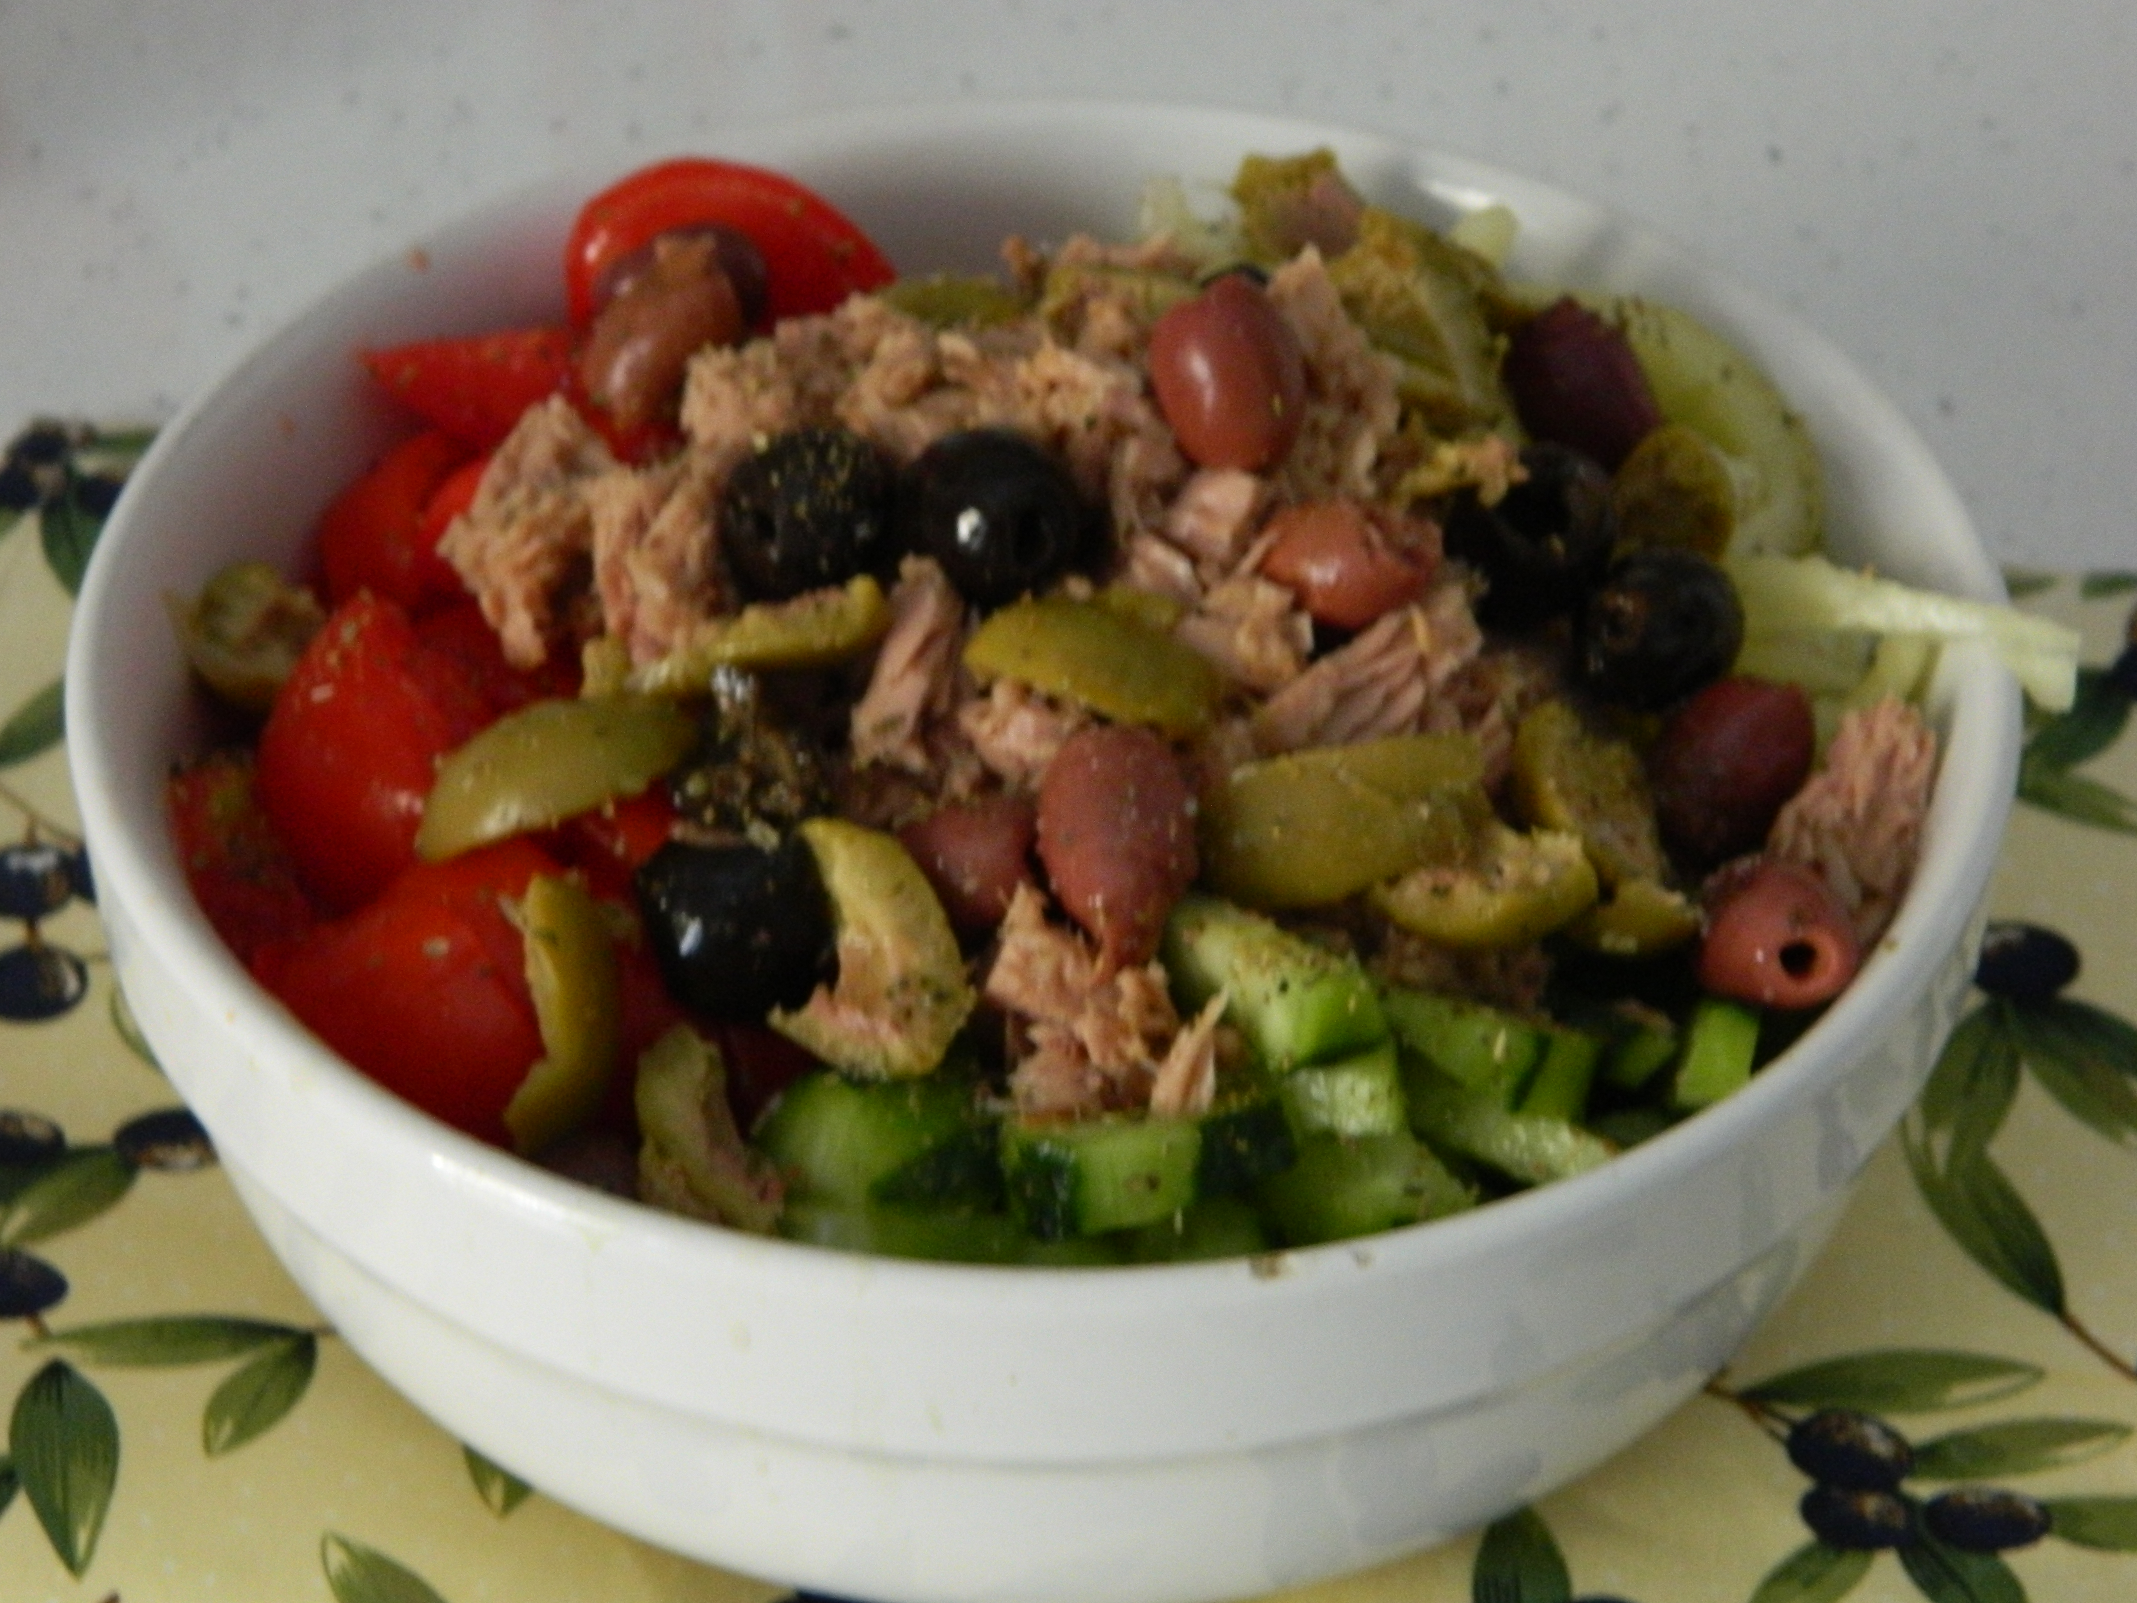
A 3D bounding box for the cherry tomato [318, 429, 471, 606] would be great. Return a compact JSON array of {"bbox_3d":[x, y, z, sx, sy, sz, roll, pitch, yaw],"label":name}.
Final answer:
[{"bbox_3d":[-0.079,-0.033,0.516,0.024,0.021,0.023,-12,42,-14],"label":"cherry tomato"}]

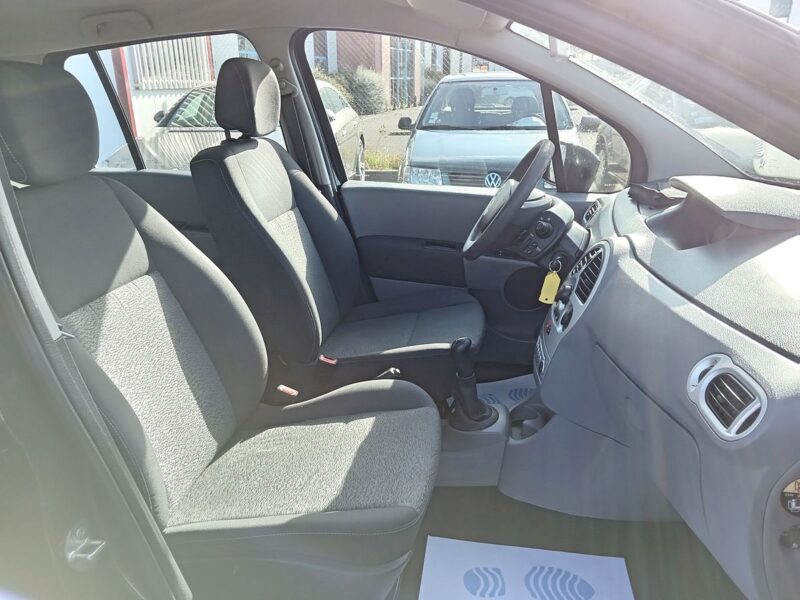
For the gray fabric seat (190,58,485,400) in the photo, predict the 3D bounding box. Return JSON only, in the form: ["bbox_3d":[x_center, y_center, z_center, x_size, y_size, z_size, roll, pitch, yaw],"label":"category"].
[{"bbox_3d":[-0.129,-0.173,1.658,0.760,0.960,0.520,3,20,9],"label":"gray fabric seat"}]

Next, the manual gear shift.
[{"bbox_3d":[0.176,0.194,1.353,0.105,0.220,0.090,3,20,9],"label":"manual gear shift"}]

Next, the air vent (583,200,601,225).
[{"bbox_3d":[0.567,-0.261,1.712,0.040,0.085,0.100,23,22,1],"label":"air vent"}]

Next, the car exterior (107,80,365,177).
[{"bbox_3d":[-1.589,-1.808,6.674,1.740,1.440,4.200,1,20,4],"label":"car exterior"}]

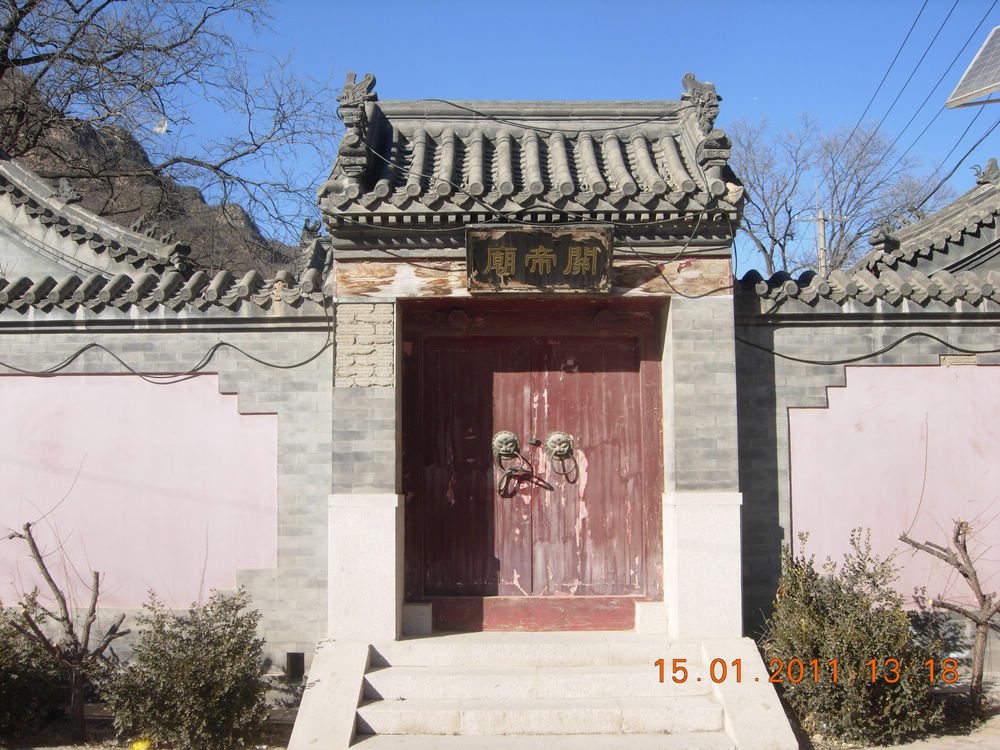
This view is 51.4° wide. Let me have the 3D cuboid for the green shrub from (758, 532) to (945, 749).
[{"bbox_3d":[2.040,1.454,6.001,1.040,1.140,0.880,0,-6,-1],"label":"green shrub"}]

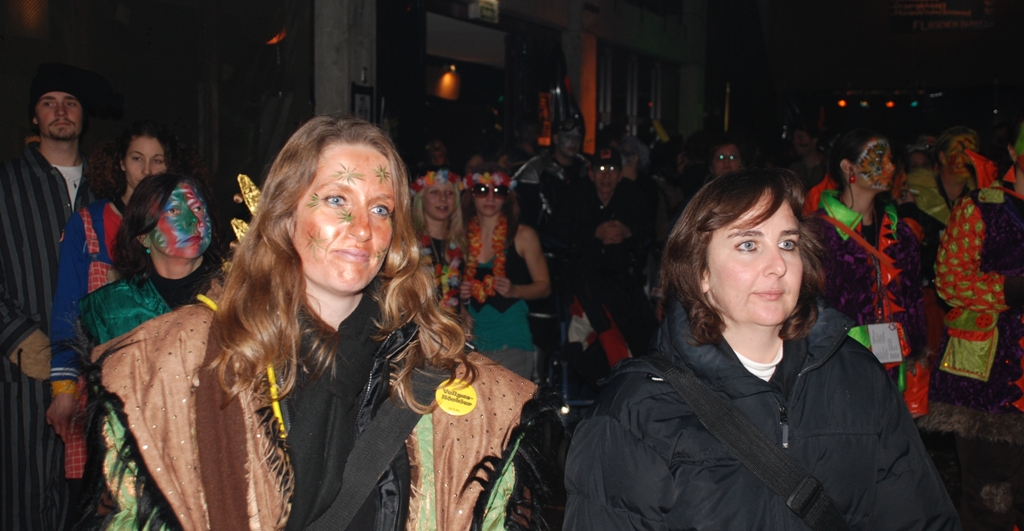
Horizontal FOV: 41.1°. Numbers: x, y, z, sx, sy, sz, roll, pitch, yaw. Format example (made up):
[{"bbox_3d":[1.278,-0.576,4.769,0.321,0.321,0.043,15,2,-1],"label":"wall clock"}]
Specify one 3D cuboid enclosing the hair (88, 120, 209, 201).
[{"bbox_3d":[-1.099,-0.313,4.130,0.350,0.260,0.260,-1,4,-24],"label":"hair"}]

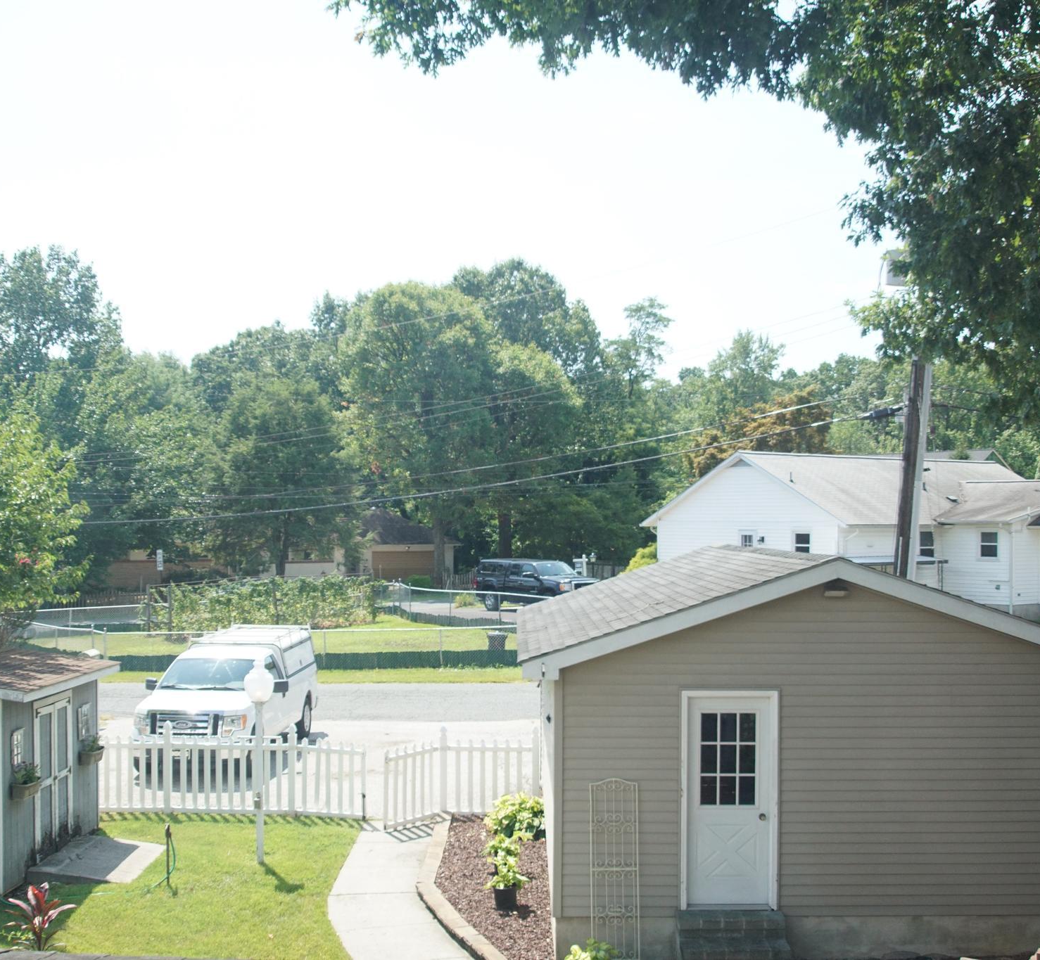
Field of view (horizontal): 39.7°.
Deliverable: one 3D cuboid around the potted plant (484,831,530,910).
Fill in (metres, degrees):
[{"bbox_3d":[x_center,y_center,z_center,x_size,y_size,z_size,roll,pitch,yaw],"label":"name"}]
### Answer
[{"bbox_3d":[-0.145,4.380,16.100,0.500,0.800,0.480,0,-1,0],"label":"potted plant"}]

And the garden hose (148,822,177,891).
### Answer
[{"bbox_3d":[-4.190,4.420,16.900,0.320,0.780,0.220,0,-1,0],"label":"garden hose"}]

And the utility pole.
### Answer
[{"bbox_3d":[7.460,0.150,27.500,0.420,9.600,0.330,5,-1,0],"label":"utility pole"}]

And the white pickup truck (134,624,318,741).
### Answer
[{"bbox_3d":[-5.110,3.880,25.950,2.060,2.060,5.750,0,-1,3],"label":"white pickup truck"}]

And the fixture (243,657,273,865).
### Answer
[{"bbox_3d":[-3.250,3.505,17.900,0.370,2.550,0.370,0,-1,0],"label":"fixture"}]

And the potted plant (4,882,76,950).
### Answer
[{"bbox_3d":[-4.770,4.370,14.300,0.680,0.750,0.640,0,-1,0],"label":"potted plant"}]

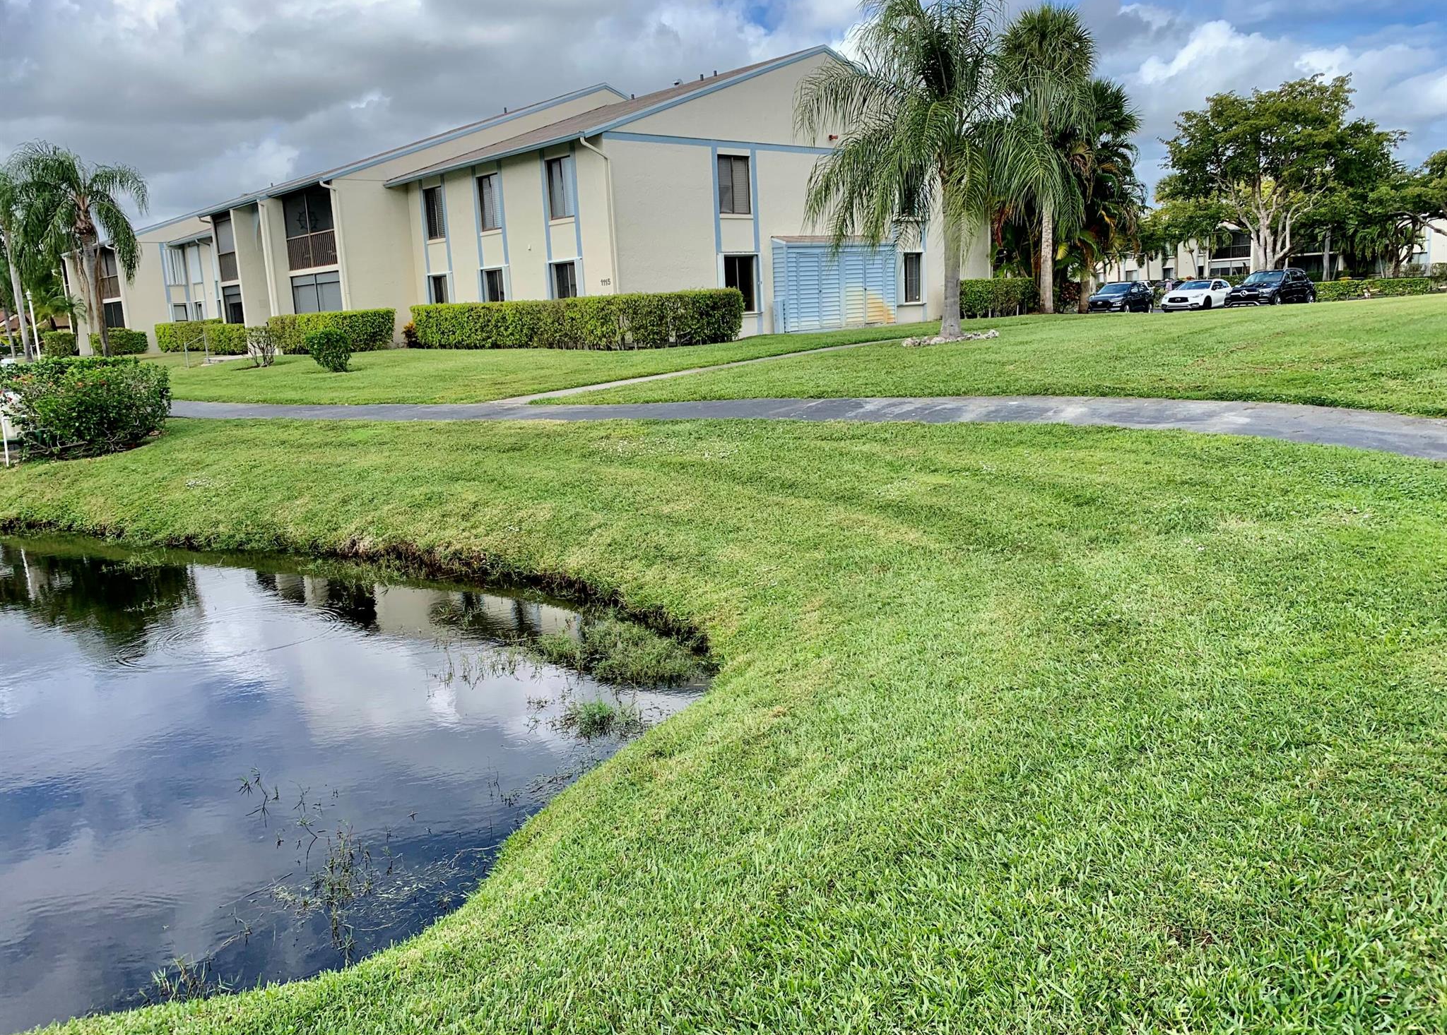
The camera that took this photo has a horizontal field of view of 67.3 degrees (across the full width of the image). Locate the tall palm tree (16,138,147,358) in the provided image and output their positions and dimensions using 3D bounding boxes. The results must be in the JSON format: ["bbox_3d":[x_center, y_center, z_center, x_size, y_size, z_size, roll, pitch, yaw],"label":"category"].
[{"bbox_3d":[-28.948,-12.115,49.524,5.696,9.489,5.696,-9,13,-28],"label":"tall palm tree"}]

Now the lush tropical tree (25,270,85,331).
[{"bbox_3d":[-40.292,-12.330,65.733,3.449,5.078,3.449,-9,13,-30],"label":"lush tropical tree"}]

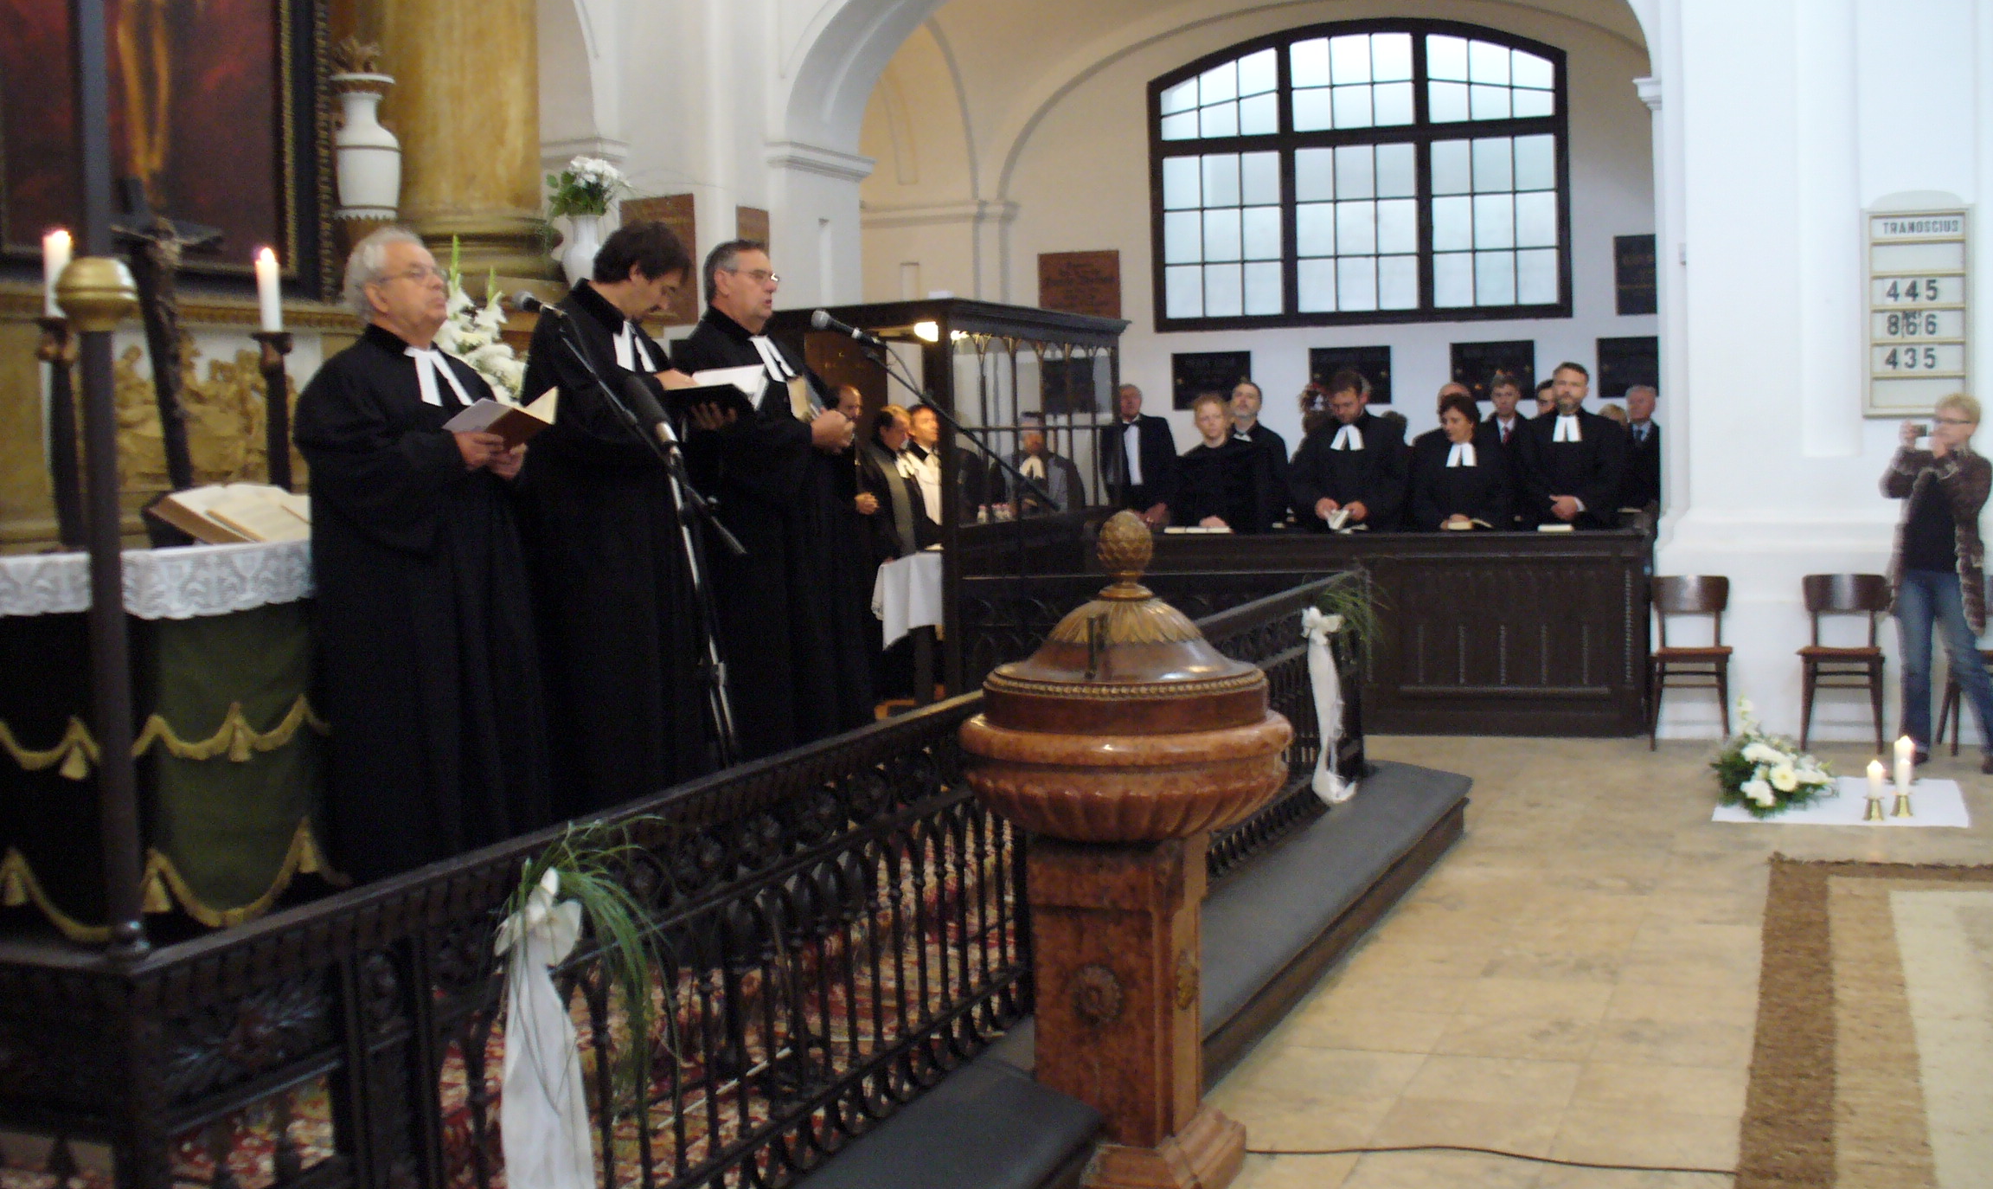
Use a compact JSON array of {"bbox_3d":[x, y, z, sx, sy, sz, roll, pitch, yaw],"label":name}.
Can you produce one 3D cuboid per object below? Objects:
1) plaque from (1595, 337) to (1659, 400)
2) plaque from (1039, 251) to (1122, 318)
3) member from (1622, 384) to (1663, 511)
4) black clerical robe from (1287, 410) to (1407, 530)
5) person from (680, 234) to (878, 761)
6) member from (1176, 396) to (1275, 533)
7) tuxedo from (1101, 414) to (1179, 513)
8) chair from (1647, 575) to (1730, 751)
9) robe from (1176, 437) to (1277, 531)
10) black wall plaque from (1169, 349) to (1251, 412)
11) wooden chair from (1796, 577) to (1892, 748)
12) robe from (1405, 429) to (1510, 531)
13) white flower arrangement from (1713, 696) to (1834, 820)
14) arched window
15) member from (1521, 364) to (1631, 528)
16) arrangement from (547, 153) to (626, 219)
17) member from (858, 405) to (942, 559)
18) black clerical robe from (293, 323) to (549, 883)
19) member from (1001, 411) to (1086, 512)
[{"bbox_3d":[4.187,-1.475,13.817,0.550,0.390,0.040,0,4,22],"label":"plaque"},{"bbox_3d":[0.609,-2.279,15.695,0.620,0.500,0.040,0,5,22],"label":"plaque"},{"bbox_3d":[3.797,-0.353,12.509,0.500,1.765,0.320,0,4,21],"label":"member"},{"bbox_3d":[1.901,-0.283,11.491,0.640,1.420,0.450,0,3,18],"label":"black clerical robe"},{"bbox_3d":[-0.589,-0.035,5.650,0.470,1.790,0.560,0,3,18],"label":"person"},{"bbox_3d":[1.268,-0.264,11.698,0.550,1.680,0.420,0,3,18],"label":"member"},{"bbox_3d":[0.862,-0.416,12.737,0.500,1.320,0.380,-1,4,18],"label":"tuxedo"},{"bbox_3d":[3.391,0.322,10.403,0.400,0.820,0.440,-1,4,18],"label":"chair"},{"bbox_3d":[1.273,-0.165,11.817,0.540,1.402,0.360,0,4,21],"label":"robe"},{"bbox_3d":[1.476,-1.460,14.560,0.553,0.388,0.030,0,4,22],"label":"black wall plaque"},{"bbox_3d":[4.046,0.318,10.166,0.400,0.820,0.440,0,5,25],"label":"wooden chair"},{"bbox_3d":[2.518,-0.223,11.529,0.570,1.360,0.420,0,4,19],"label":"robe"},{"bbox_3d":[3.143,0.649,8.611,0.520,0.422,0.460,0,4,21],"label":"white flower arrangement"},{"bbox_3d":[2.485,-2.936,14.910,2.960,2.100,0.160,0,5,22],"label":"arched window"},{"bbox_3d":[3.050,-0.330,11.201,0.580,1.780,0.420,0,3,18],"label":"member"},{"bbox_3d":[-1.480,-1.477,7.700,0.260,0.230,0.260,-1,3,0],"label":"arrangement"},{"bbox_3d":[-0.494,-0.186,11.412,0.420,1.649,0.520,1,5,30],"label":"member"},{"bbox_3d":[-1.404,0.123,5.200,0.500,1.560,0.600,0,4,23],"label":"black clerical robe"},{"bbox_3d":[0.283,-0.323,12.549,0.520,1.500,0.420,-1,4,14],"label":"member"}]

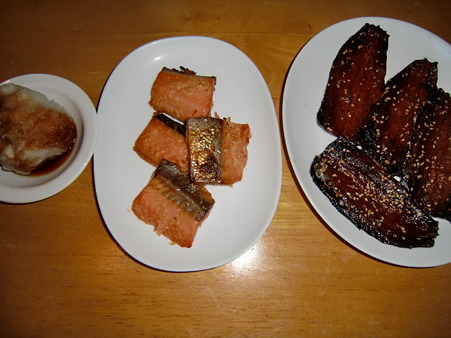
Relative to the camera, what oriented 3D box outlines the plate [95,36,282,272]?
[{"bbox_3d":[-0.041,-0.025,0.344,0.197,0.026,0.260,-4,76,-1],"label":"plate"}]

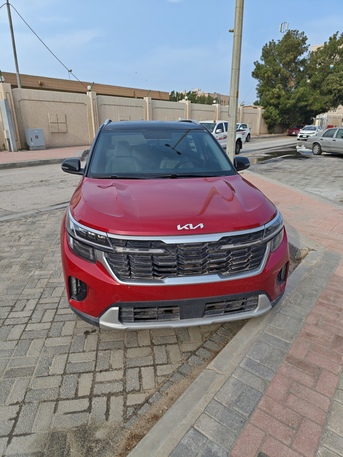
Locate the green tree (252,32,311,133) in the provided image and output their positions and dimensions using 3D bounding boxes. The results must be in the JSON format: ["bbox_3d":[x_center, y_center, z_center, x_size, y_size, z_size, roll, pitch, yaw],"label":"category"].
[{"bbox_3d":[15.272,-19.679,41.878,7.500,12.700,7.200,6,19,17],"label":"green tree"}]

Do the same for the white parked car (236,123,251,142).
[{"bbox_3d":[5.494,-8.452,27.104,1.860,1.730,4.600,12,22,31],"label":"white parked car"}]

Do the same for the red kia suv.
[{"bbox_3d":[-0.228,-0.540,3.877,1.840,1.640,4.380,-3,19,-10],"label":"red kia suv"}]

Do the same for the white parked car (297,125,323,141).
[{"bbox_3d":[14.284,-9.605,30.699,1.800,1.470,4.500,13,22,33],"label":"white parked car"}]

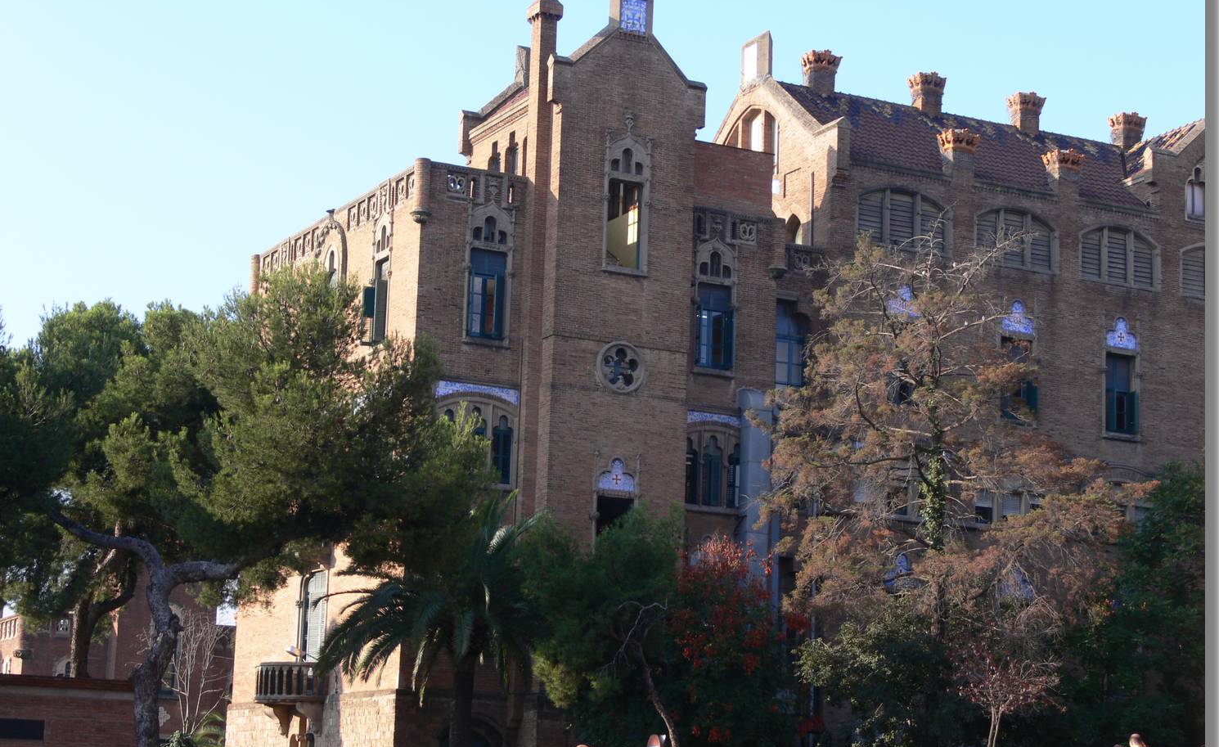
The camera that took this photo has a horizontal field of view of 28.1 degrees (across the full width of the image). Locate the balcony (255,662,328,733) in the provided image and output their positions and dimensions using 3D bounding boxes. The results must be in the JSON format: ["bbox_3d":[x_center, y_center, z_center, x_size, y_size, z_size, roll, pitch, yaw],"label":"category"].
[{"bbox_3d":[-9.117,9.261,69.109,1.150,2.050,3.100,7,-12,-26],"label":"balcony"}]

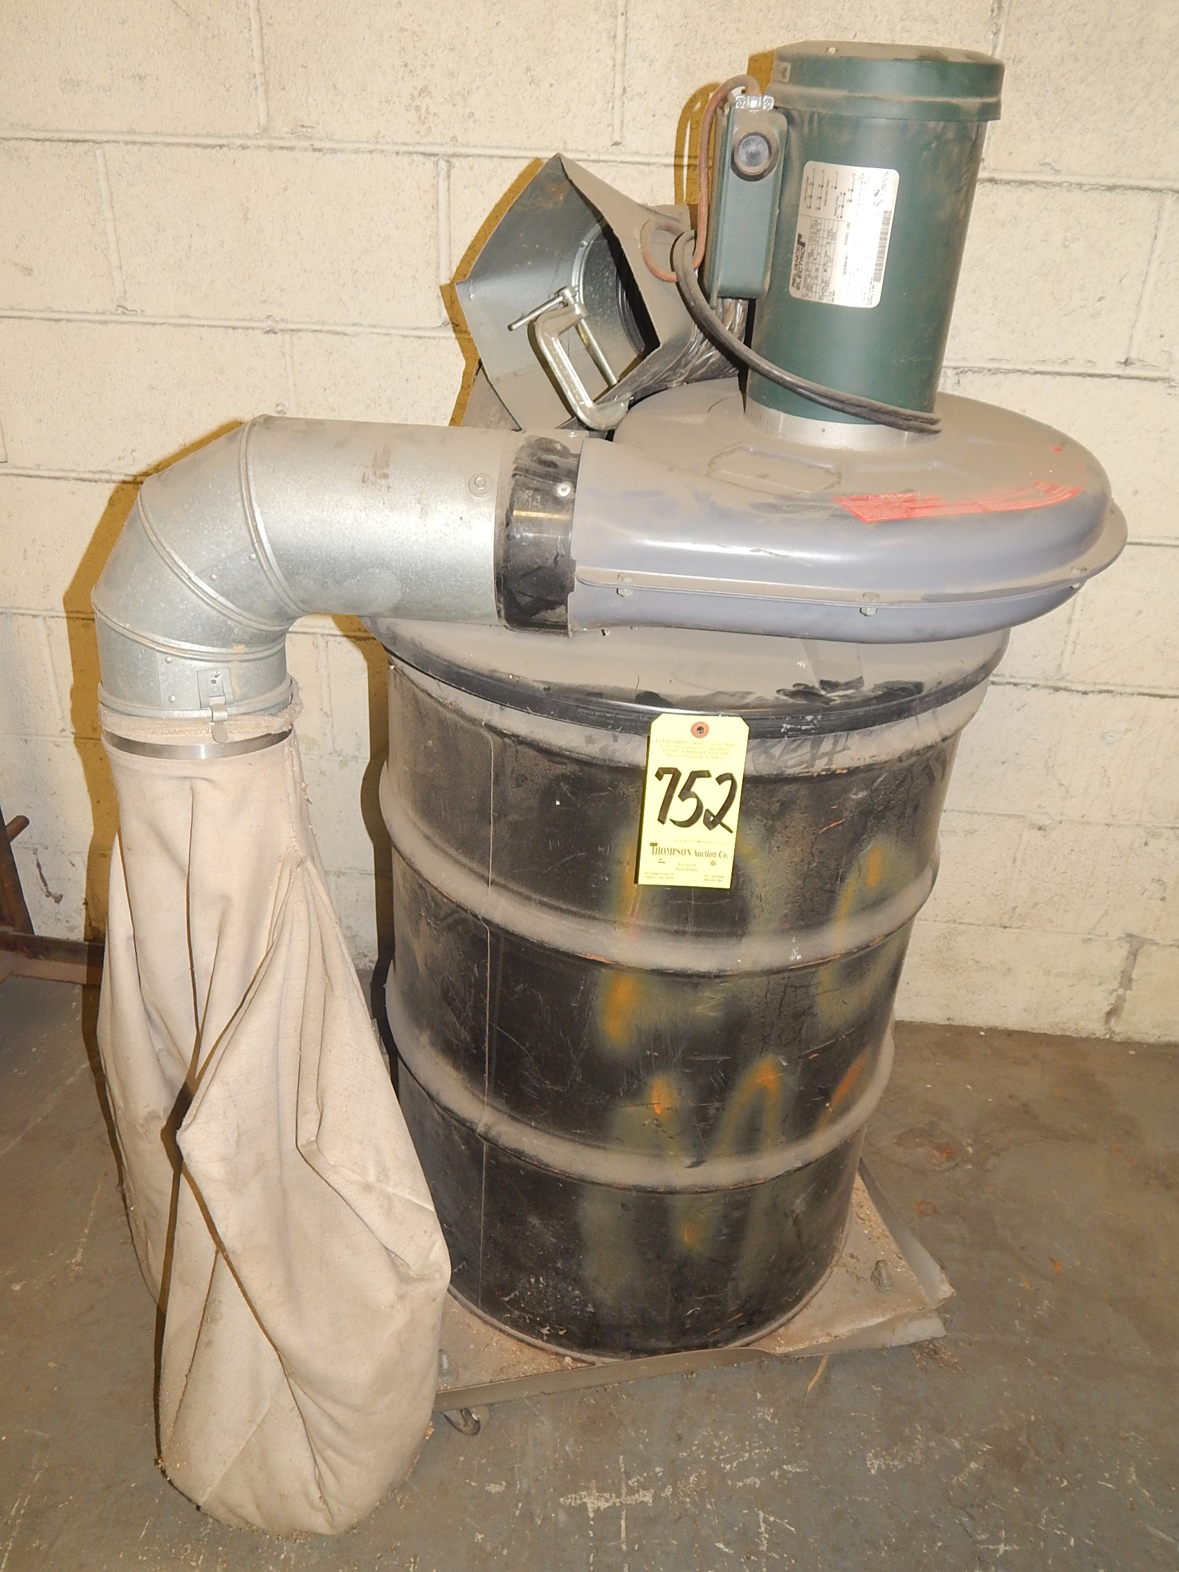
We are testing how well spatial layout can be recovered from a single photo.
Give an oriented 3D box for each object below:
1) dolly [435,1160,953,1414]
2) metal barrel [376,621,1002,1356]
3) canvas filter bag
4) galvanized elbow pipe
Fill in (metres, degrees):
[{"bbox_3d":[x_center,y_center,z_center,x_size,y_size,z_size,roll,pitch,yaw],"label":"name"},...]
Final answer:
[{"bbox_3d":[0.043,0.523,1.719,0.644,0.081,0.624,-4,32,-12],"label":"dolly"},{"bbox_3d":[0.069,0.135,1.459,0.609,0.859,0.609,-4,32,-11],"label":"metal barrel"},{"bbox_3d":[-0.303,0.331,1.250,0.322,0.855,0.332,-4,32,-11],"label":"canvas filter bag"},{"bbox_3d":[-0.209,-0.181,1.061,0.402,0.231,0.159,-4,32,-11],"label":"galvanized elbow pipe"}]

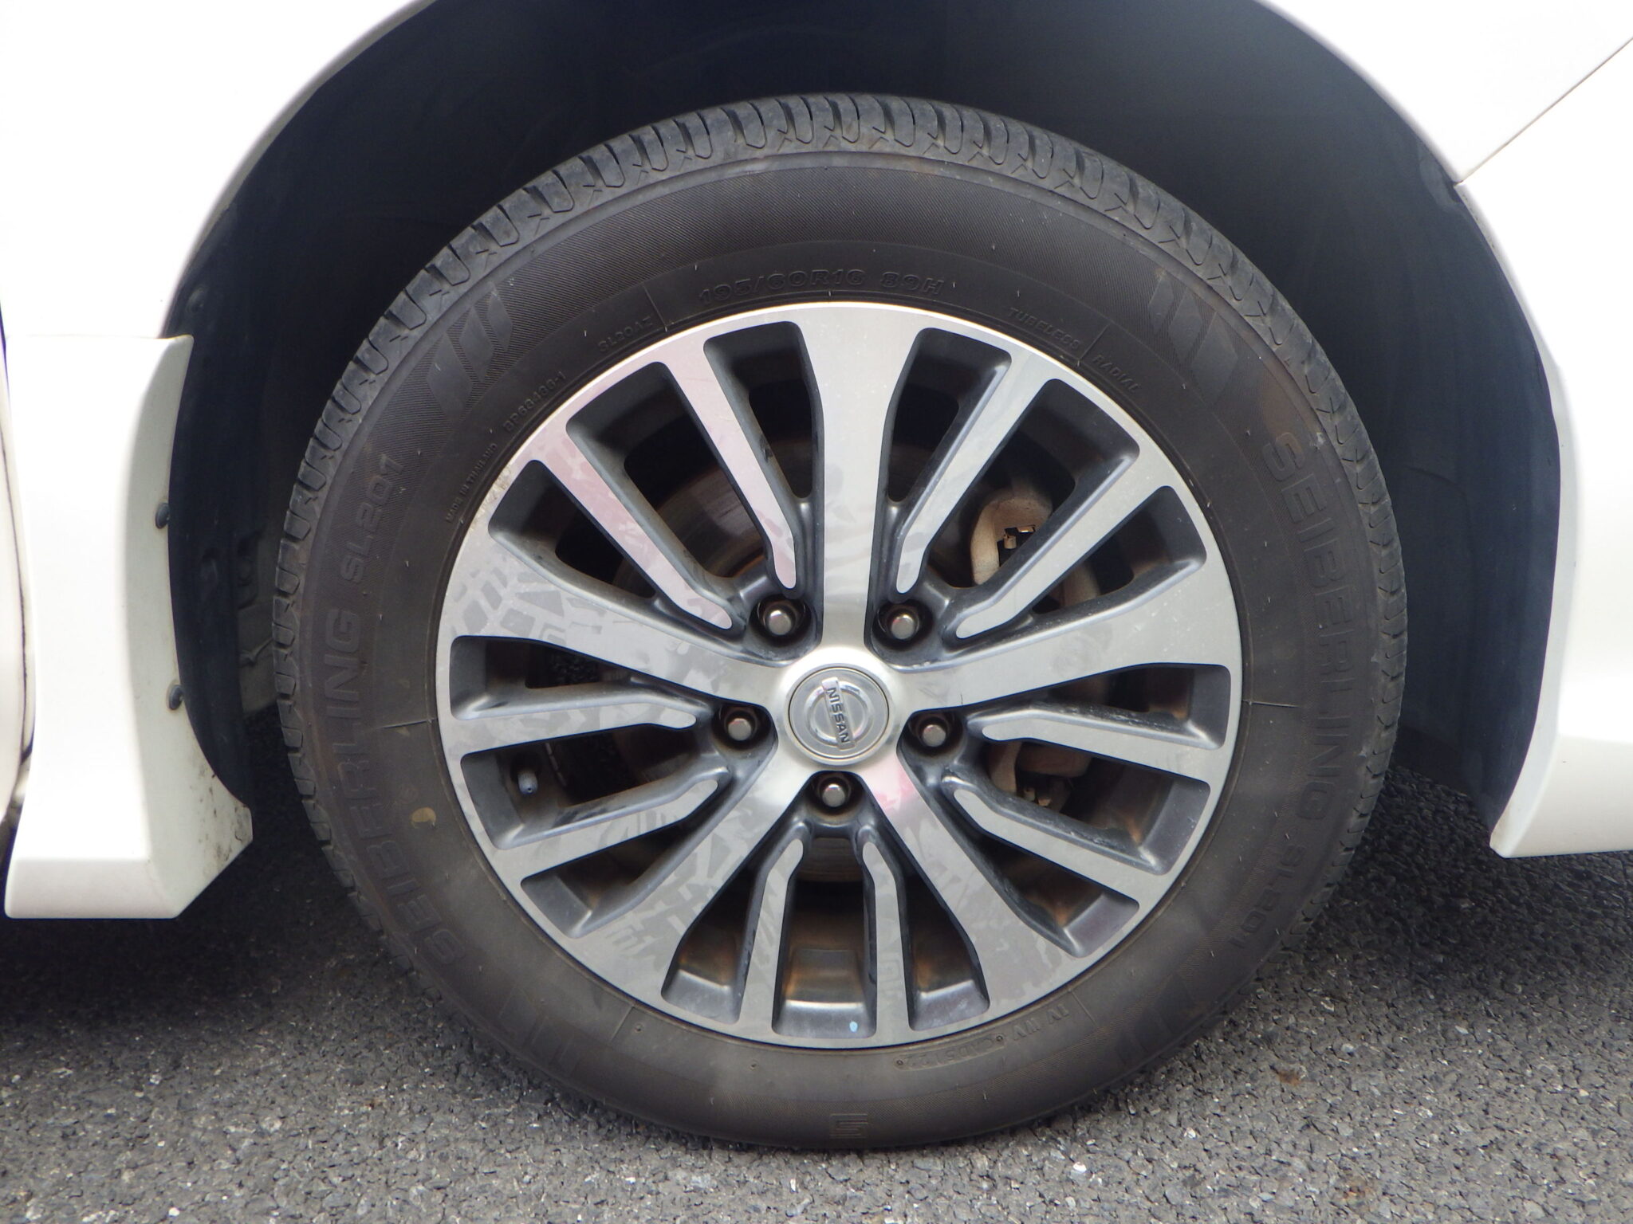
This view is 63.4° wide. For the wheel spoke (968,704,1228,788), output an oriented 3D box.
[{"bbox_3d":[0.155,0.068,0.734,0.137,0.024,0.032,13,18,-4],"label":"wheel spoke"}]

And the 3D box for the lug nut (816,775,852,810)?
[{"bbox_3d":[0.010,0.101,0.763,0.021,0.021,0.024,0,19,0],"label":"lug nut"}]

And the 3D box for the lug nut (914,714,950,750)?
[{"bbox_3d":[0.066,0.066,0.751,0.021,0.021,0.024,0,19,0],"label":"lug nut"}]

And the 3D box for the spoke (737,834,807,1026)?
[{"bbox_3d":[-0.027,0.182,0.774,0.024,0.133,0.032,9,19,-3],"label":"spoke"}]

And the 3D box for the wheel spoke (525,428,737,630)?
[{"bbox_3d":[-0.089,-0.041,0.698,0.026,0.137,0.032,-41,14,13],"label":"wheel spoke"}]

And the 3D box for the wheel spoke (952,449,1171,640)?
[{"bbox_3d":[0.127,-0.031,0.701,0.030,0.141,0.032,40,14,-12],"label":"wheel spoke"}]

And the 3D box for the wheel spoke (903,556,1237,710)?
[{"bbox_3d":[0.134,0.016,0.720,0.178,0.066,0.038,-15,18,5],"label":"wheel spoke"}]

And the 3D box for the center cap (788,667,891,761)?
[{"bbox_3d":[0.012,0.054,0.725,0.056,0.056,0.014,-15,18,5],"label":"center cap"}]

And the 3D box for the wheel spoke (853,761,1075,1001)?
[{"bbox_3d":[0.081,0.151,0.765,0.066,0.178,0.038,-33,16,10],"label":"wheel spoke"}]

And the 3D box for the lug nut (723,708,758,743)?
[{"bbox_3d":[-0.042,0.062,0.749,0.021,0.021,0.024,0,19,0],"label":"lug nut"}]

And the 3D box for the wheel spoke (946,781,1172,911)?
[{"bbox_3d":[0.131,0.131,0.756,0.140,0.033,0.032,23,17,-7],"label":"wheel spoke"}]

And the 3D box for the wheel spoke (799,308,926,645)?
[{"bbox_3d":[0.020,-0.072,0.689,0.061,0.172,0.036,2,19,0],"label":"wheel spoke"}]

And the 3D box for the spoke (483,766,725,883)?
[{"bbox_3d":[-0.114,0.120,0.753,0.141,0.028,0.032,-20,18,7],"label":"spoke"}]

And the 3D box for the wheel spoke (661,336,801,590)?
[{"bbox_3d":[-0.041,-0.075,0.687,0.029,0.143,0.035,-22,17,7],"label":"wheel spoke"}]

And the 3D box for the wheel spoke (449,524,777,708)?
[{"bbox_3d":[-0.105,0.008,0.716,0.180,0.066,0.038,19,17,-7],"label":"wheel spoke"}]

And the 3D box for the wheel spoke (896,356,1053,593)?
[{"bbox_3d":[0.073,-0.073,0.689,0.030,0.141,0.035,30,16,-10],"label":"wheel spoke"}]

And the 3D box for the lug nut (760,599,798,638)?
[{"bbox_3d":[-0.019,0.002,0.733,0.022,0.022,0.025,0,19,0],"label":"lug nut"}]

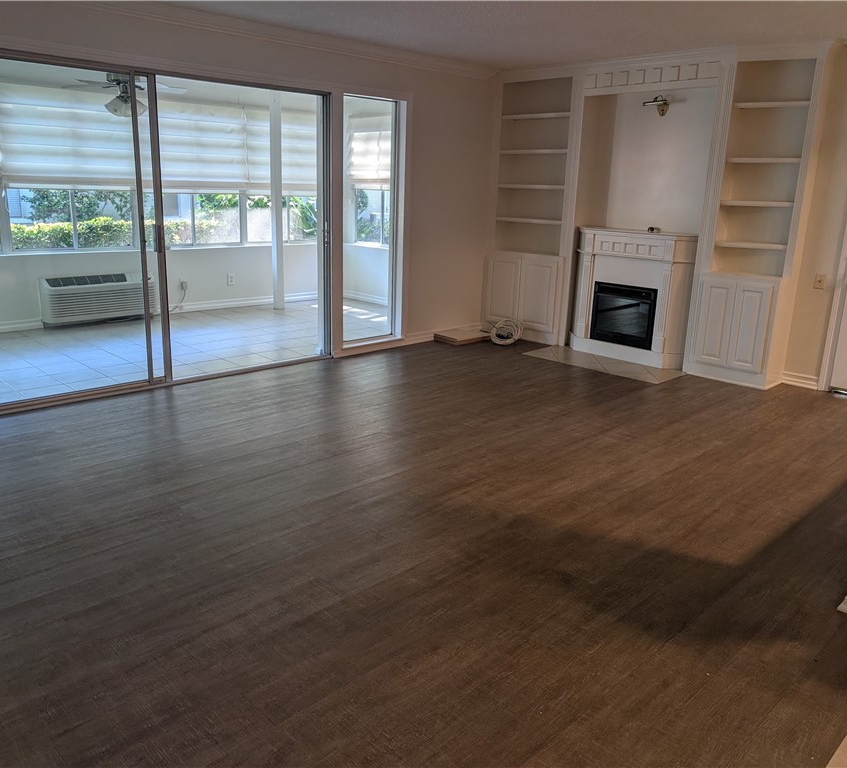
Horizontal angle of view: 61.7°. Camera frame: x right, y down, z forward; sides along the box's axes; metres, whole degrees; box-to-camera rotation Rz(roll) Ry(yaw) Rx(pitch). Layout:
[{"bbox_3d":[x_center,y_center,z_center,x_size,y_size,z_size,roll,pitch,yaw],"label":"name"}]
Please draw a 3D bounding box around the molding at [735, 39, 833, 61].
[{"bbox_3d":[2.448,-2.280,4.865,0.080,0.107,0.610,-13,21,-42],"label":"molding"}]

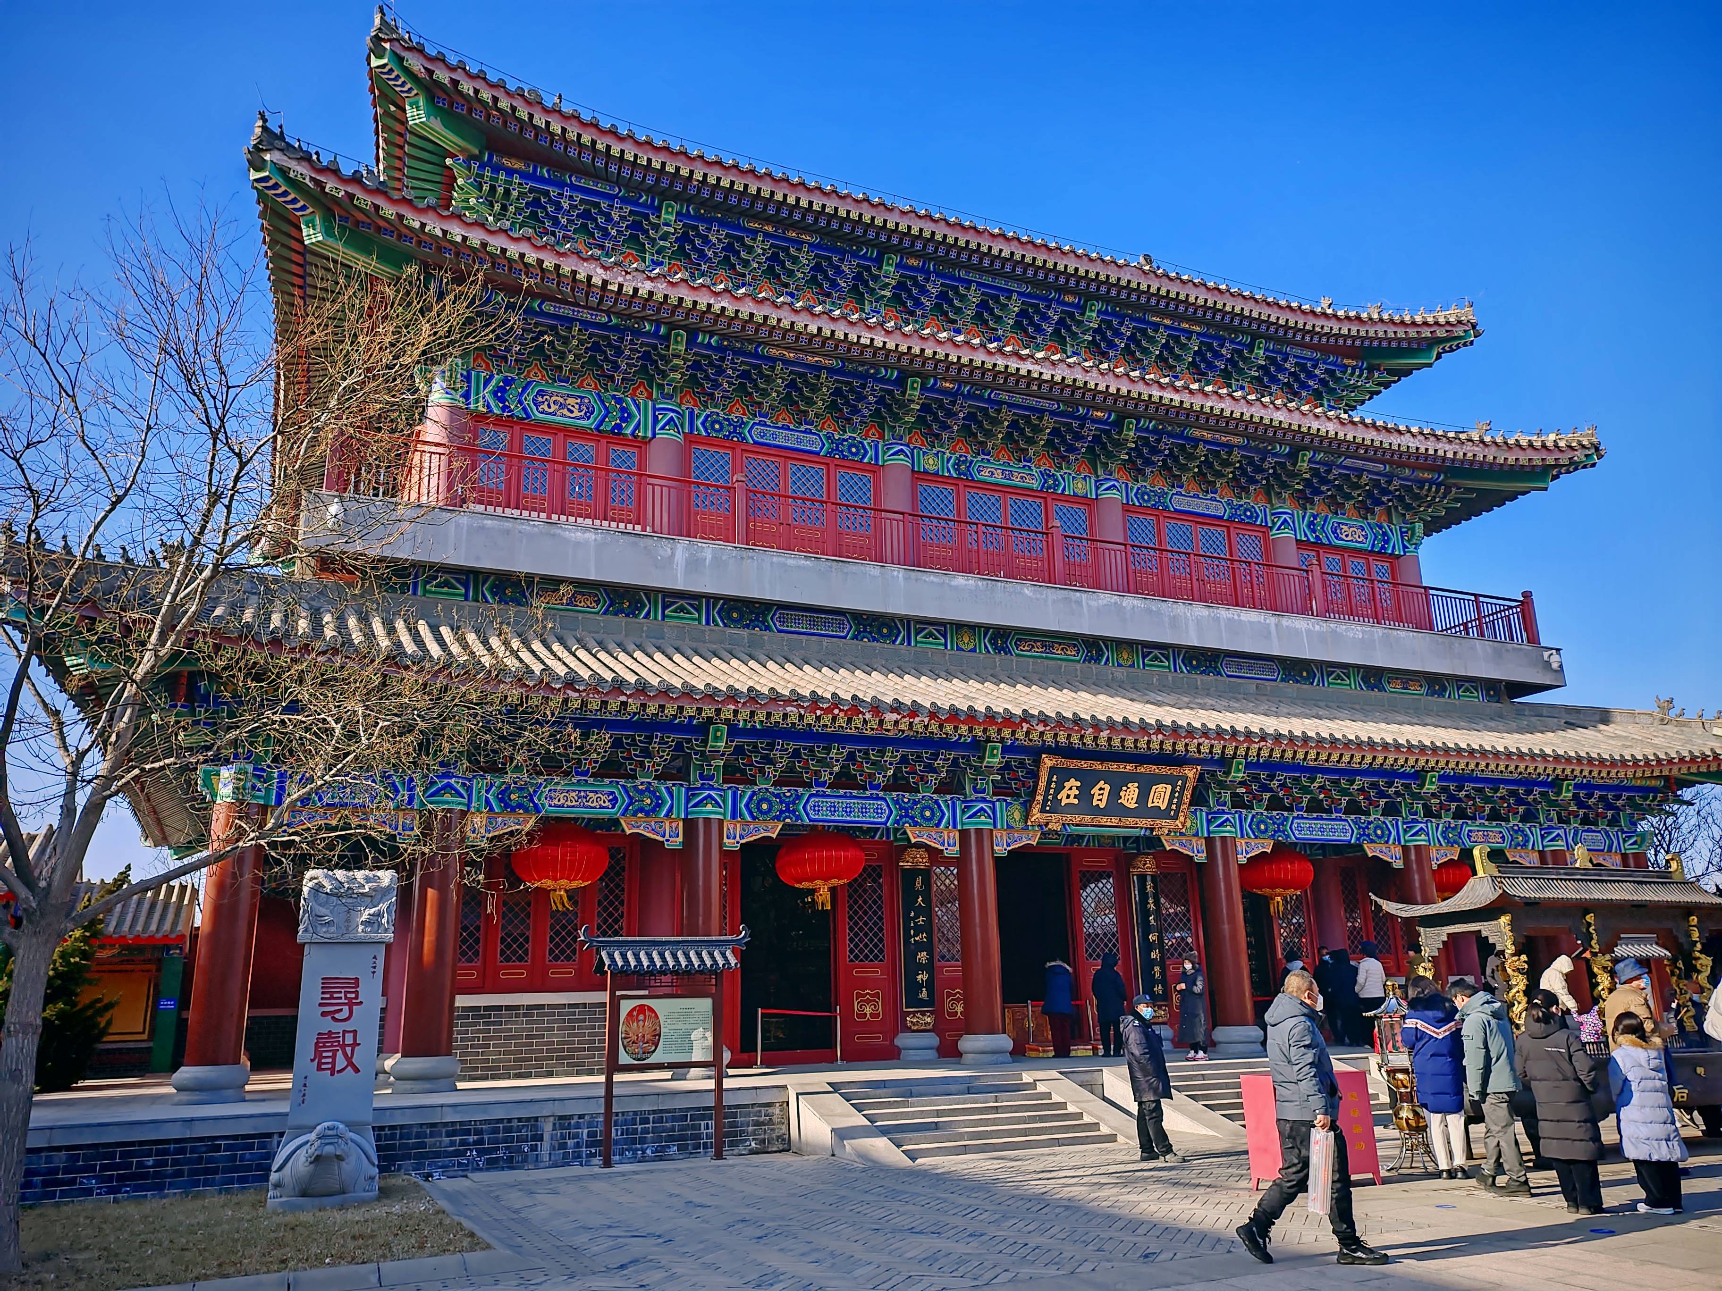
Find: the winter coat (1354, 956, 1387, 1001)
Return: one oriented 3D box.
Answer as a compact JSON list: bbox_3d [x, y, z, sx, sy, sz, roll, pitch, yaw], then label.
[{"bbox_3d":[8.579,5.598,22.600,0.520,0.750,0.360,6,-17,-25],"label":"winter coat"}]

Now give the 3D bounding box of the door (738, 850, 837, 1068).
[{"bbox_3d":[-1.248,5.183,22.573,1.670,3.560,0.200,6,-17,-24],"label":"door"}]

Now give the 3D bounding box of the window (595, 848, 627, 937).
[{"bbox_3d":[-4.017,4.158,21.536,0.540,1.850,0.080,6,-17,-24],"label":"window"}]

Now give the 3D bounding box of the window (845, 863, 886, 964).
[{"bbox_3d":[0.105,4.672,23.379,0.710,1.695,0.080,6,-17,-24],"label":"window"}]

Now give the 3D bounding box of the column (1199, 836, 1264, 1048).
[{"bbox_3d":[6.481,5.214,23.423,0.880,3.612,0.880,6,-17,-24],"label":"column"}]

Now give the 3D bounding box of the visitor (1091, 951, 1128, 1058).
[{"bbox_3d":[4.244,6.155,23.055,0.580,1.714,0.380,1,-15,-8],"label":"visitor"}]

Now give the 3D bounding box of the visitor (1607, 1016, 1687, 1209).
[{"bbox_3d":[5.910,3.497,10.150,0.480,1.452,0.360,1,-16,-11],"label":"visitor"}]

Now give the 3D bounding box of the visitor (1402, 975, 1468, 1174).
[{"bbox_3d":[5.258,3.927,12.306,0.520,1.728,0.480,-1,-15,-3],"label":"visitor"}]

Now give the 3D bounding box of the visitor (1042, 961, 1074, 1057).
[{"bbox_3d":[3.463,6.353,23.565,0.520,1.641,0.420,4,-16,-20],"label":"visitor"}]

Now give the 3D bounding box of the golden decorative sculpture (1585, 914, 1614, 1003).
[{"bbox_3d":[8.271,3.658,15.064,0.220,1.305,0.220,5,-17,-24],"label":"golden decorative sculpture"}]

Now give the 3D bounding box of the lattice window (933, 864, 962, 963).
[{"bbox_3d":[1.702,4.822,24.095,0.800,1.690,0.080,6,-17,-24],"label":"lattice window"}]

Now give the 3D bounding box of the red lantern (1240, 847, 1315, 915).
[{"bbox_3d":[8.030,4.545,25.878,1.450,1.282,1.450,-2,-15,0],"label":"red lantern"}]

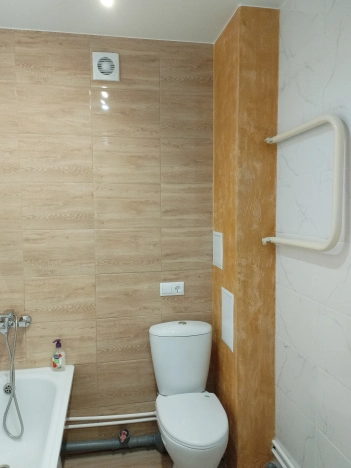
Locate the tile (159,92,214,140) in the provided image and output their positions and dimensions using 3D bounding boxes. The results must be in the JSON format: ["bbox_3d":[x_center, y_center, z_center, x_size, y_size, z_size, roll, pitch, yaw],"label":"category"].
[{"bbox_3d":[0.070,-0.723,2.154,0.329,0.273,0.015,-1,4,-10],"label":"tile"}]

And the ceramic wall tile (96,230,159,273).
[{"bbox_3d":[-0.282,0.105,2.134,0.400,0.270,0.014,-1,4,-10],"label":"ceramic wall tile"}]

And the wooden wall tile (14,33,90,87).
[{"bbox_3d":[-0.685,-0.980,1.981,0.402,0.288,0.009,-1,4,-12],"label":"wooden wall tile"}]

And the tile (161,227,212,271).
[{"bbox_3d":[0.077,0.097,2.213,0.335,0.272,0.009,-1,4,-12],"label":"tile"}]

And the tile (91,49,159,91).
[{"bbox_3d":[-0.293,-0.973,2.067,0.401,0.240,0.015,-1,4,-10],"label":"tile"}]

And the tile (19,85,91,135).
[{"bbox_3d":[-0.687,-0.708,2.014,0.401,0.273,0.015,-1,4,-10],"label":"tile"}]

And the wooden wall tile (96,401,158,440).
[{"bbox_3d":[-0.280,1.195,2.235,0.401,0.257,0.015,-1,4,-10],"label":"wooden wall tile"}]

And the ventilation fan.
[{"bbox_3d":[-0.399,-0.964,2.022,0.149,0.150,0.033,-1,4,-12],"label":"ventilation fan"}]

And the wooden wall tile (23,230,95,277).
[{"bbox_3d":[-0.678,0.112,2.067,0.400,0.270,0.014,-1,4,-10],"label":"wooden wall tile"}]

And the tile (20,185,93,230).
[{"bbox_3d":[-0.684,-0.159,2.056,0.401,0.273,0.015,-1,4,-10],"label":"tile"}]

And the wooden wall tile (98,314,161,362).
[{"bbox_3d":[-0.278,0.648,2.171,0.400,0.270,0.014,-1,4,-10],"label":"wooden wall tile"}]

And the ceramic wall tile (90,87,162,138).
[{"bbox_3d":[-0.289,-0.709,2.082,0.402,0.272,0.009,-1,4,-12],"label":"ceramic wall tile"}]

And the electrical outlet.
[{"bbox_3d":[-0.017,0.349,2.198,0.153,0.081,0.014,-1,4,-12],"label":"electrical outlet"}]

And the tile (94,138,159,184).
[{"bbox_3d":[-0.286,-0.438,2.096,0.400,0.270,0.014,-1,4,-10],"label":"tile"}]

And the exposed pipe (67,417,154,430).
[{"bbox_3d":[-0.393,1.166,2.168,0.589,0.024,0.024,-1,4,-10],"label":"exposed pipe"}]

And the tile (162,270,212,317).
[{"bbox_3d":[0.076,0.370,2.212,0.320,0.270,0.014,-1,4,-10],"label":"tile"}]

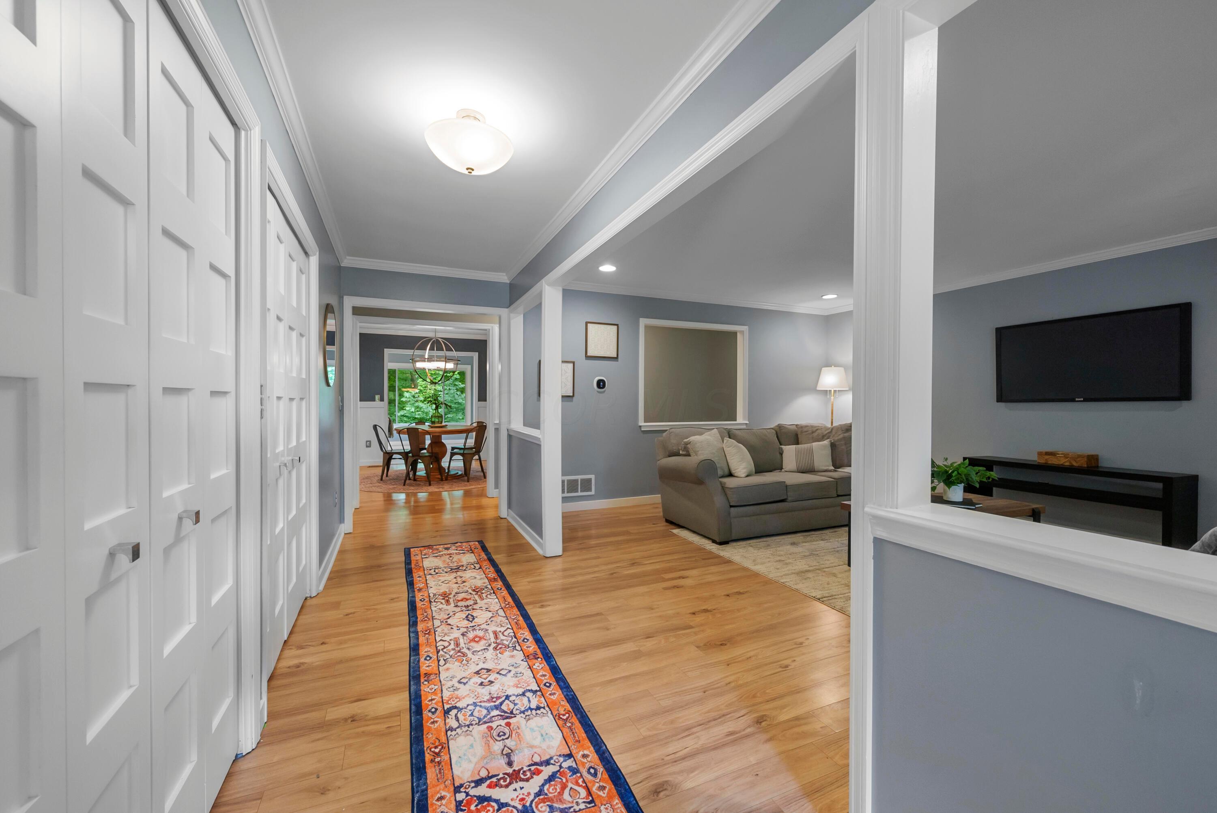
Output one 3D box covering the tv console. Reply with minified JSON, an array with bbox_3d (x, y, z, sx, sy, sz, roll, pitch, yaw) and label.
[{"bbox_3d":[3.935,0.814,4.091,0.375,0.605,1.385,0,0,-24],"label":"tv console"}]

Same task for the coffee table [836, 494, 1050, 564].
[{"bbox_3d":[2.268,0.887,3.224,1.130,0.445,0.650,0,0,-24],"label":"coffee table"}]

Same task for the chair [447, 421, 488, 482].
[{"bbox_3d":[-2.147,0.703,7.217,0.480,0.830,0.430,0,0,26],"label":"chair"}]

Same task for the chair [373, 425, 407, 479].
[{"bbox_3d":[-3.302,0.703,7.311,0.520,0.830,0.440,0,0,-13],"label":"chair"}]

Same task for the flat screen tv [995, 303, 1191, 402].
[{"bbox_3d":[4.069,-0.402,4.065,0.080,0.720,1.245,0,0,-24],"label":"flat screen tv"}]

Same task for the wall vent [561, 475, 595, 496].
[{"bbox_3d":[-0.376,0.860,5.084,0.500,0.215,0.020,0,1,-24],"label":"wall vent"}]

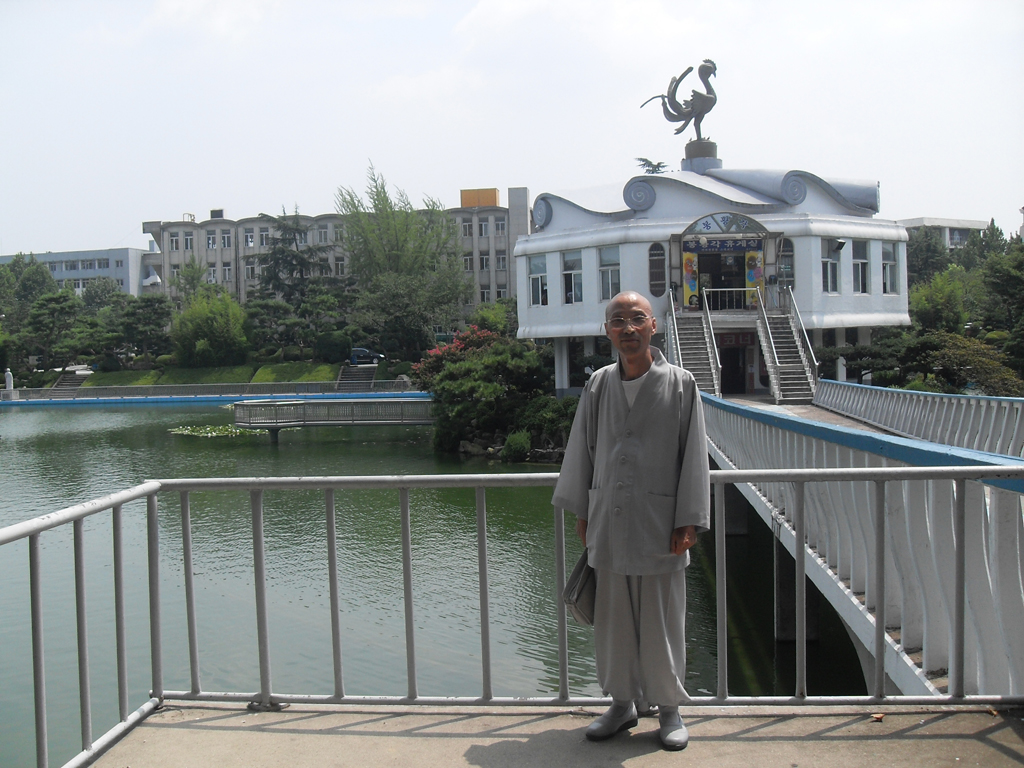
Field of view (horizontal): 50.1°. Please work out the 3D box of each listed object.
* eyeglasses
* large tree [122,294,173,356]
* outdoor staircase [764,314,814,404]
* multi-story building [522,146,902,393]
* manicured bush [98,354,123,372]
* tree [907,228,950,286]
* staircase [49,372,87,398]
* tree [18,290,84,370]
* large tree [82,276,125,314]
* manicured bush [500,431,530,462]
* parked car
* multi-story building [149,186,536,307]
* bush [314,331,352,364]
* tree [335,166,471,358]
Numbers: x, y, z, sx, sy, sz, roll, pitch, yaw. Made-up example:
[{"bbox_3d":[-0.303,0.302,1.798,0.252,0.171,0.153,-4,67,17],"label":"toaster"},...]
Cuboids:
[{"bbox_3d":[0.430,-0.221,3.999,0.143,0.046,0.140,-3,2,11],"label":"eyeglasses"},{"bbox_3d":[-30.639,-4.539,92.000,4.400,6.000,4.300,-2,2,-18],"label":"large tree"},{"bbox_3d":[9.401,-0.956,37.650,1.300,3.000,4.800,-2,2,6],"label":"outdoor staircase"},{"bbox_3d":[8.771,-5.280,49.944,16.900,10.900,17.600,-1,2,5],"label":"multi-story building"},{"bbox_3d":[-33.015,-1.686,90.000,1.950,1.500,1.900,-2,2,0],"label":"manicured bush"},{"bbox_3d":[33.327,-8.000,88.000,4.800,9.500,4.800,-1,2,21],"label":"tree"},{"bbox_3d":[-35.090,0.198,86.500,2.600,1.900,2.800,-1,2,9],"label":"staircase"},{"bbox_3d":[-39.129,-4.461,93.000,5.800,7.000,5.500,-2,2,-23],"label":"tree"},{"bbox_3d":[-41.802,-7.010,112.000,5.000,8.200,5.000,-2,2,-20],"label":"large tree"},{"bbox_3d":[0.110,1.986,34.500,0.920,0.950,0.900,-2,2,0],"label":"manicured bush"},{"bbox_3d":[-13.205,-2.455,97.000,4.500,1.450,1.780,-2,2,3],"label":"parked car"},{"bbox_3d":[-18.348,-11.341,124.315,43.000,17.300,13.500,-1,2,8],"label":"multi-story building"},{"bbox_3d":[-14.352,-2.911,88.000,3.000,2.700,2.800,-1,2,9],"label":"bush"},{"bbox_3d":[-10.105,-11.212,101.000,12.000,17.200,11.000,-2,2,0],"label":"tree"}]

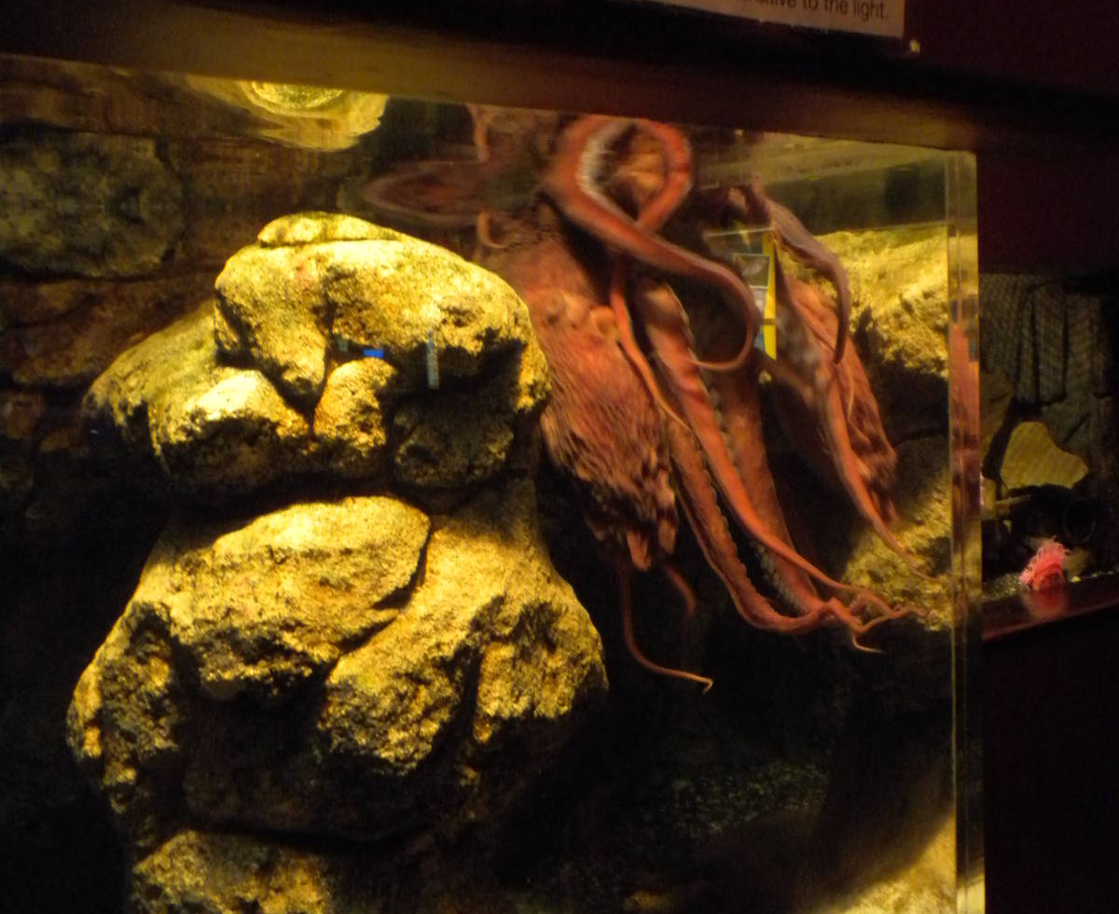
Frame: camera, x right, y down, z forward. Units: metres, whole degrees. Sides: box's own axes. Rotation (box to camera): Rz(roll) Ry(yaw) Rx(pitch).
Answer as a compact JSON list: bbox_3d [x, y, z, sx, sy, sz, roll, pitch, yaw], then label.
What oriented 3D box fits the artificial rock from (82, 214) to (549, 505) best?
[{"bbox_3d":[-0.256,-0.103,1.680,0.460,0.295,0.400,-2,4,-9],"label":"artificial rock"}]

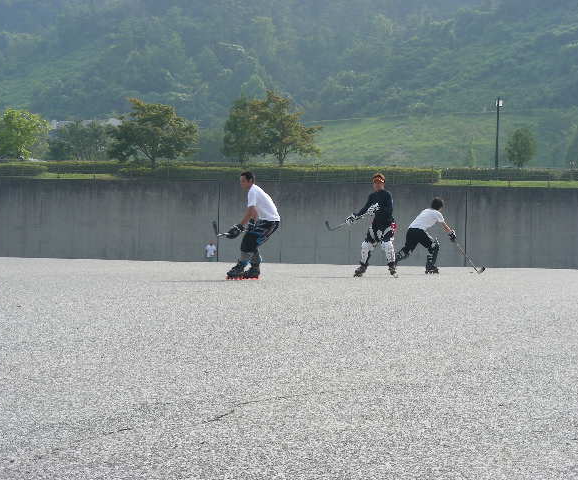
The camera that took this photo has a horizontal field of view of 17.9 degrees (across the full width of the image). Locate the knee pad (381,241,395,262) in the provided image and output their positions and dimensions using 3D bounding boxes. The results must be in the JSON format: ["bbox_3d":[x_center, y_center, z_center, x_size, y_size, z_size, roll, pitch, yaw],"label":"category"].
[{"bbox_3d":[1.601,0.184,29.300,0.170,0.390,0.150,-8,6,-3],"label":"knee pad"}]

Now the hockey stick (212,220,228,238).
[{"bbox_3d":[-0.874,-0.154,26.900,0.080,0.270,1.100,-21,1,34],"label":"hockey stick"}]

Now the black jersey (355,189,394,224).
[{"bbox_3d":[1.369,-0.544,29.300,0.600,0.580,0.360,1,1,7],"label":"black jersey"}]

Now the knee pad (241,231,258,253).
[{"bbox_3d":[-0.591,0.037,27.400,0.190,0.290,0.170,1,1,-21],"label":"knee pad"}]

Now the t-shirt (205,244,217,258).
[{"bbox_3d":[-3.684,0.547,87.000,0.540,0.630,0.270,1,1,0],"label":"t-shirt"}]

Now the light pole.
[{"bbox_3d":[12.850,-6.333,112.000,0.400,4.800,0.360,1,1,0],"label":"light pole"}]

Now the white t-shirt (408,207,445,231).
[{"bbox_3d":[2.376,-0.352,31.400,0.280,0.540,0.470,48,-9,-21],"label":"white t-shirt"}]

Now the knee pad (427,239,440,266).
[{"bbox_3d":[2.471,0.214,31.300,0.150,0.450,0.150,12,0,-18],"label":"knee pad"}]

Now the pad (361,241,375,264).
[{"bbox_3d":[1.265,0.200,29.300,0.170,0.400,0.150,14,6,20],"label":"pad"}]

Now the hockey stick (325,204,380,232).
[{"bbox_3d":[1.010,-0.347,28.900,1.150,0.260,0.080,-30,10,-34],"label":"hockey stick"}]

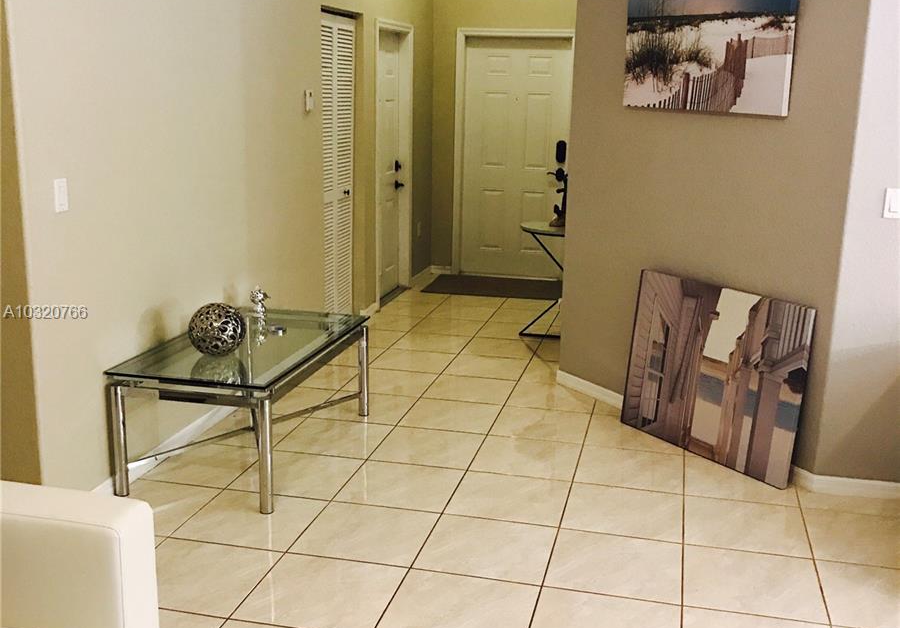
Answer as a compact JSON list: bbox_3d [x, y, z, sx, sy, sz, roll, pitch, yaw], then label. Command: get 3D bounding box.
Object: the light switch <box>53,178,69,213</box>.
[{"bbox_3d":[-1.386,-0.424,3.476,0.012,0.115,0.070,4,13,13],"label":"light switch"}]

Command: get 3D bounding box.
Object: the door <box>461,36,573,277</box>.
[{"bbox_3d":[0.572,-1.347,8.469,0.920,2.060,0.050,4,13,13],"label":"door"}]

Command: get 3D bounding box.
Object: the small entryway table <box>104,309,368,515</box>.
[{"bbox_3d":[-0.875,0.372,4.358,0.690,0.510,1.270,4,13,13],"label":"small entryway table"}]

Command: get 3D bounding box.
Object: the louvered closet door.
[{"bbox_3d":[-0.770,-0.875,6.321,0.040,2.030,0.750,4,14,14],"label":"louvered closet door"}]

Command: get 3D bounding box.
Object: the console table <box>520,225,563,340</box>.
[{"bbox_3d":[0.872,-0.215,6.547,0.780,0.730,0.380,4,13,13],"label":"console table"}]

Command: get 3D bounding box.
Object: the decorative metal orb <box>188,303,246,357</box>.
[{"bbox_3d":[-0.967,0.064,4.034,0.230,0.230,0.230,4,13,13],"label":"decorative metal orb"}]

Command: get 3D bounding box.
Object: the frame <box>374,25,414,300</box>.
[{"bbox_3d":[-0.465,-1.163,7.489,0.120,2.100,0.980,4,13,13],"label":"frame"}]

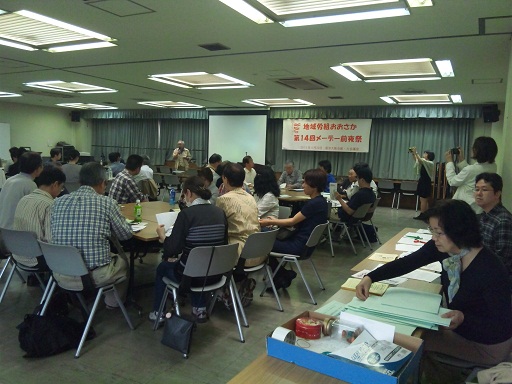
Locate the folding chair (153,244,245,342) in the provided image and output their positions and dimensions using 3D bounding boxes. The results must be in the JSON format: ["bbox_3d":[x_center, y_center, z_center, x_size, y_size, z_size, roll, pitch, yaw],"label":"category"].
[{"bbox_3d":[-0.432,0.733,3.300,0.500,0.770,0.560,-2,7,-36],"label":"folding chair"}]

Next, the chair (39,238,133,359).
[{"bbox_3d":[-1.292,0.706,3.222,0.500,0.770,0.560,5,6,26],"label":"chair"}]

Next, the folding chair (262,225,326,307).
[{"bbox_3d":[0.430,0.673,4.464,0.560,0.780,0.500,5,6,23],"label":"folding chair"}]

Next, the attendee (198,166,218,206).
[{"bbox_3d":[-0.723,0.294,5.417,0.720,1.210,0.480,0,6,-23],"label":"attendee"}]

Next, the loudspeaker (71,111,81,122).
[{"bbox_3d":[-6.627,-2.772,15.808,0.300,0.390,0.260,0,16,-23],"label":"loudspeaker"}]

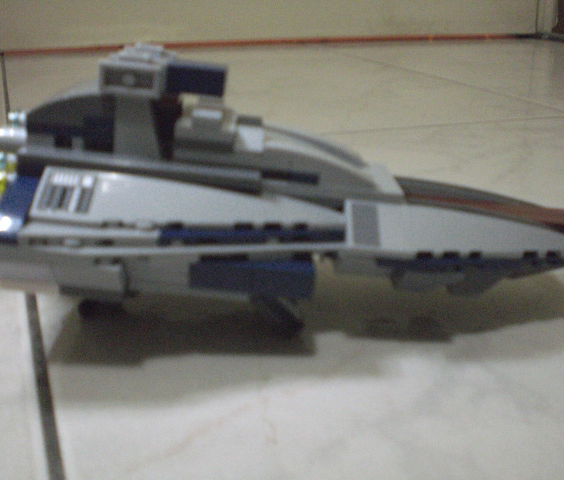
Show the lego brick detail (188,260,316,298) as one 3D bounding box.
[{"bbox_3d":[-0.007,0.009,0.183,0.032,0.007,0.010,5,22,2],"label":"lego brick detail"}]

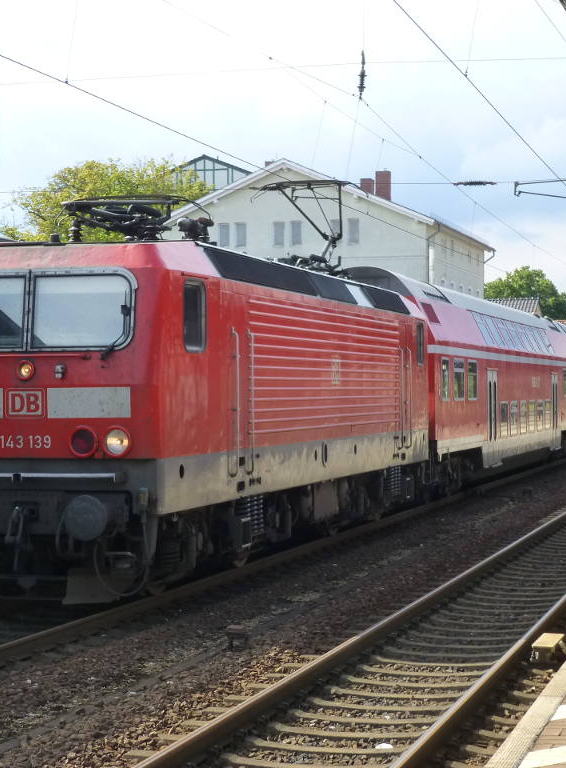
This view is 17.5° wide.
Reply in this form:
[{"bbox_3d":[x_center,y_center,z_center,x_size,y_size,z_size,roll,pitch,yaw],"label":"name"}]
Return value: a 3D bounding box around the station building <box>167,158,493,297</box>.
[{"bbox_3d":[2.749,-5.269,113.237,17.200,15.100,21.000,0,0,15],"label":"station building"}]

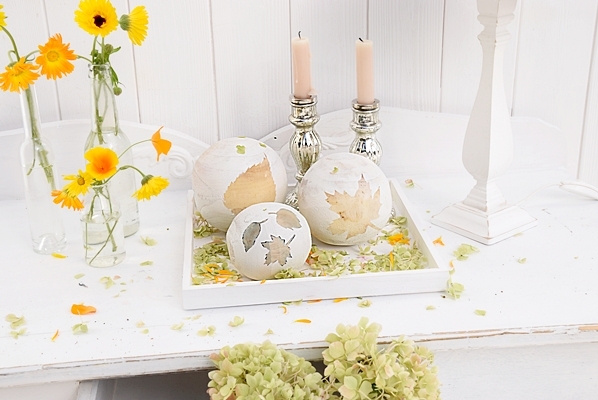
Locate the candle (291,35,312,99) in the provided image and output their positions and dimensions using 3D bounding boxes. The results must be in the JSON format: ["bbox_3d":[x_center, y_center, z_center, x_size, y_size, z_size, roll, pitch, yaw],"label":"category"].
[{"bbox_3d":[0.004,-0.170,1.109,0.022,0.088,0.022,-1,24,1],"label":"candle"}]

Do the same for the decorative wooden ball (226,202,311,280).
[{"bbox_3d":[-0.034,0.049,1.008,0.100,0.092,0.100,-1,24,1],"label":"decorative wooden ball"}]

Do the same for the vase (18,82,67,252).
[{"bbox_3d":[-0.326,-0.042,1.084,0.043,0.224,0.043,-1,24,1],"label":"vase"}]

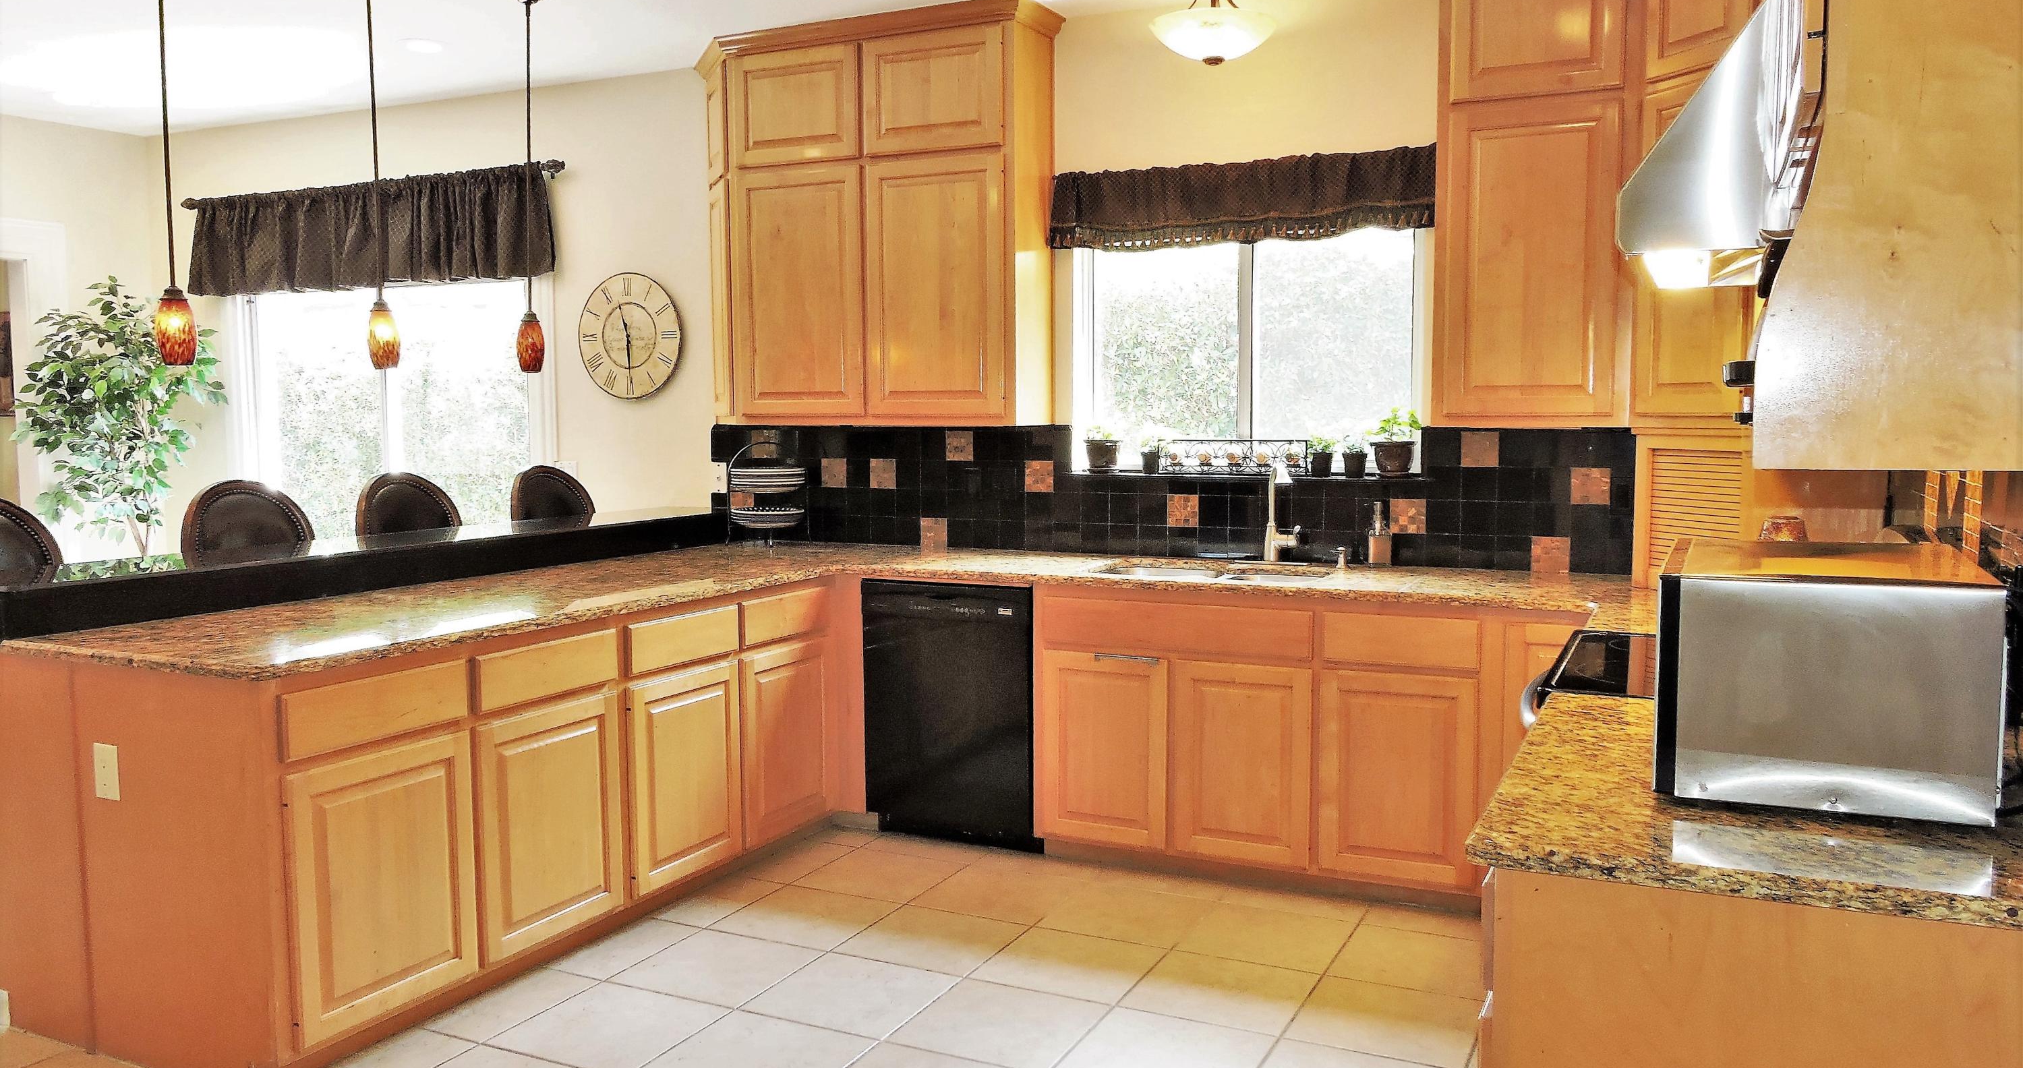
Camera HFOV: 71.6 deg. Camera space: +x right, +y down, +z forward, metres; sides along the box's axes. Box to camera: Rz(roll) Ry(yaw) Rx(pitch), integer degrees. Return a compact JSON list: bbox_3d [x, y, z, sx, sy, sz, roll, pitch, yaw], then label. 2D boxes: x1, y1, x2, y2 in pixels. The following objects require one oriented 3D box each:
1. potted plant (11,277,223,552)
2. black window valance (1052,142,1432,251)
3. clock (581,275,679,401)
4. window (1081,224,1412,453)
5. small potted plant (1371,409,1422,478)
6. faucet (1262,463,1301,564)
[{"bbox_3d":[-4.004,-0.127,6.334,0.970,2.050,0.920,2,5,26],"label":"potted plant"},{"bbox_3d":[0.725,-1.088,4.574,1.340,0.275,0.100,2,5,26],"label":"black window valance"},{"bbox_3d":[-1.579,-0.815,5.779,0.530,0.527,0.045,2,5,26],"label":"clock"},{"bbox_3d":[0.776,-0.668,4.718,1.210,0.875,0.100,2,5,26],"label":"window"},{"bbox_3d":[1.231,-0.290,4.491,0.165,0.220,0.160,2,5,26],"label":"small potted plant"},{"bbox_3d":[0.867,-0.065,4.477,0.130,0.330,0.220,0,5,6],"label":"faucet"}]

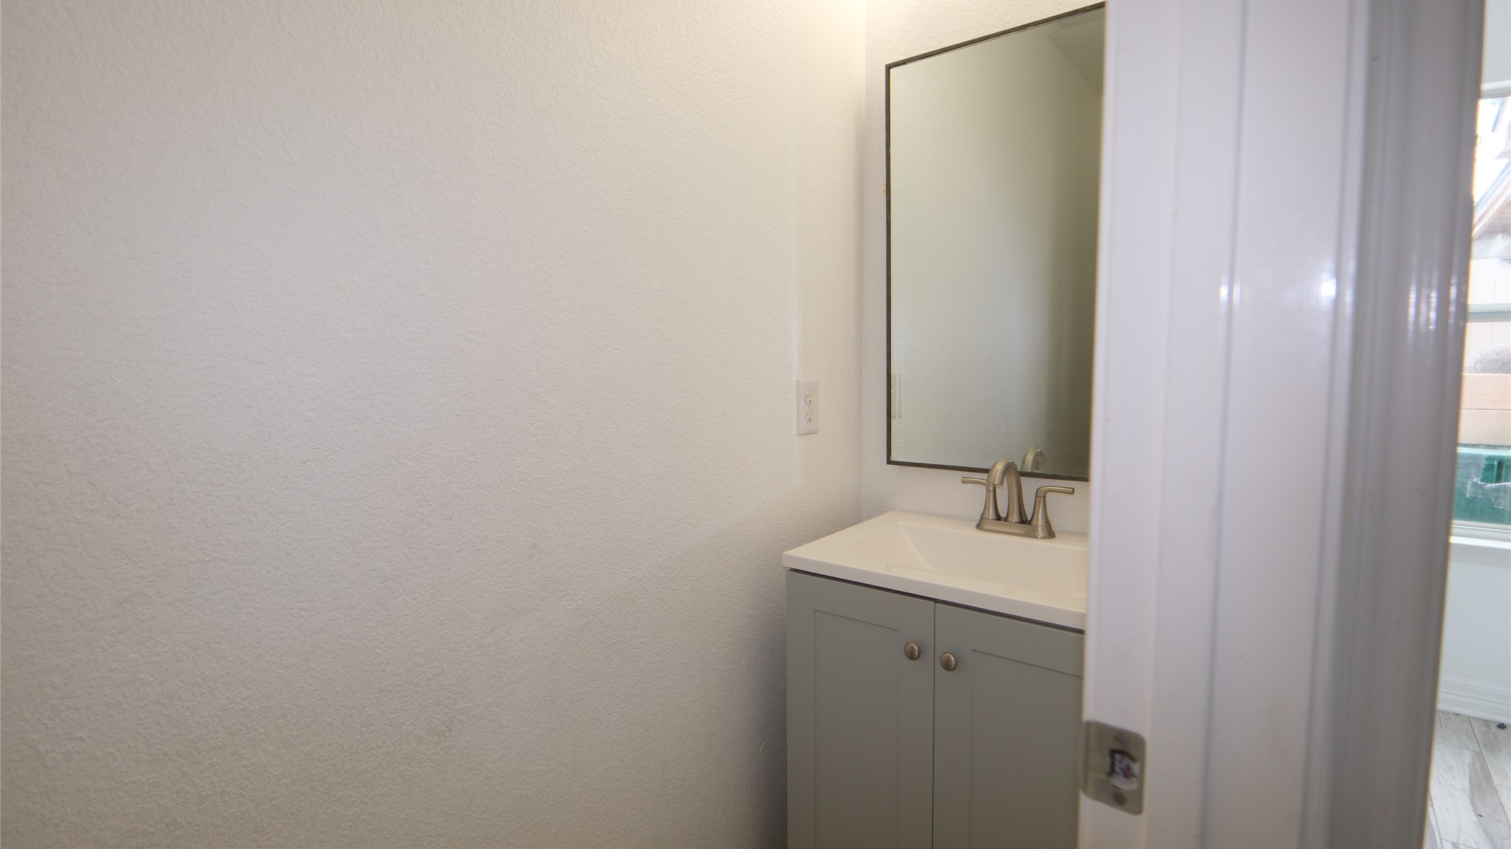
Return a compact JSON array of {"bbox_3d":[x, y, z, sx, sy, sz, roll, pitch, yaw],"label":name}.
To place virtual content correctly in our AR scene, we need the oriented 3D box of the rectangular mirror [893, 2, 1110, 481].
[{"bbox_3d":[0.559,-0.352,1.308,0.612,0.920,0.022,3,5,37],"label":"rectangular mirror"}]

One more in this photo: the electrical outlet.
[{"bbox_3d":[0.116,-0.037,1.358,0.008,0.115,0.071,3,5,37],"label":"electrical outlet"}]

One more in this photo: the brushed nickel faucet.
[{"bbox_3d":[0.507,0.148,1.268,0.224,0.160,0.165,3,5,37],"label":"brushed nickel faucet"}]

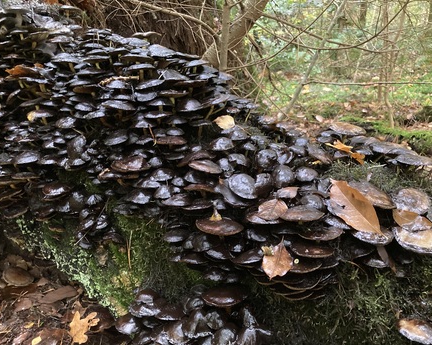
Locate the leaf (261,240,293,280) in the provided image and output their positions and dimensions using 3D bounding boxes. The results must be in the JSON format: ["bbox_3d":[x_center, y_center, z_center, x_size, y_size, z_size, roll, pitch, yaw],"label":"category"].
[{"bbox_3d":[0.105,0.149,0.630,0.049,0.018,0.074,21,60,17],"label":"leaf"}]

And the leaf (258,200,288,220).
[{"bbox_3d":[0.104,0.069,0.690,0.059,0.014,0.044,-33,48,-28],"label":"leaf"}]

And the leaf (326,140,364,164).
[{"bbox_3d":[0.311,-0.054,0.886,0.097,0.022,0.035,34,54,20],"label":"leaf"}]

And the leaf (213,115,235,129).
[{"bbox_3d":[0.020,-0.128,0.950,0.058,0.012,0.044,-3,61,-6],"label":"leaf"}]

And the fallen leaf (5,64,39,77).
[{"bbox_3d":[-0.572,-0.300,1.100,0.100,0.028,0.060,0,30,0],"label":"fallen leaf"}]

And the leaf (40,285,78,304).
[{"bbox_3d":[-0.397,0.311,0.935,0.041,0.015,0.083,20,30,38],"label":"leaf"}]

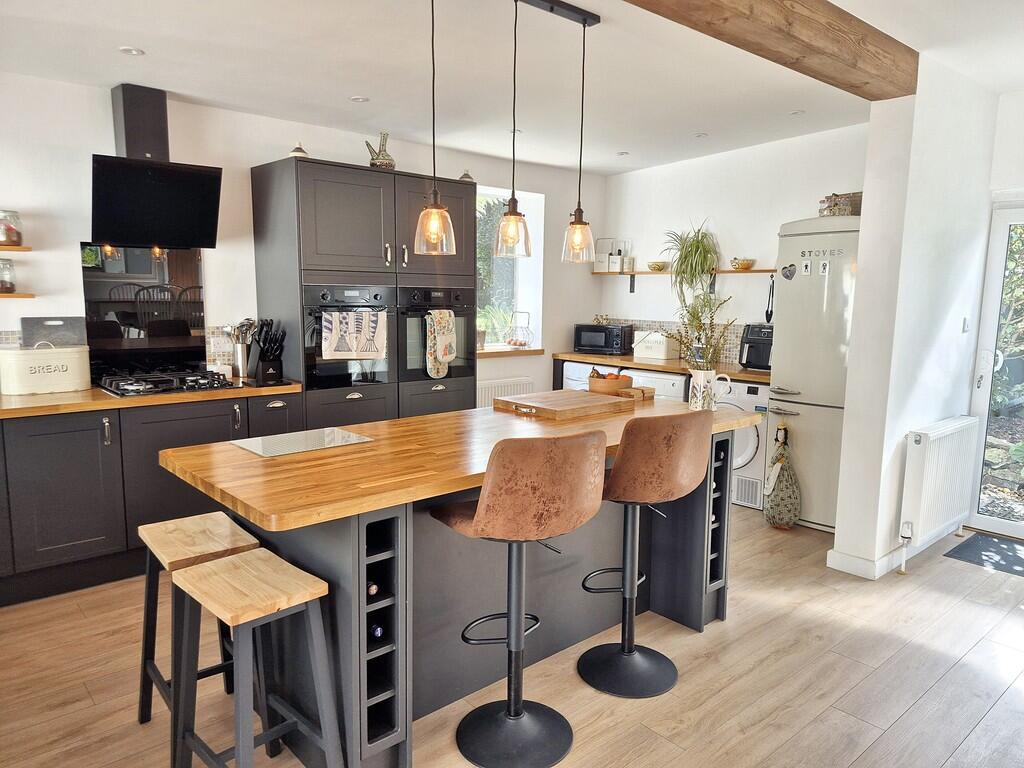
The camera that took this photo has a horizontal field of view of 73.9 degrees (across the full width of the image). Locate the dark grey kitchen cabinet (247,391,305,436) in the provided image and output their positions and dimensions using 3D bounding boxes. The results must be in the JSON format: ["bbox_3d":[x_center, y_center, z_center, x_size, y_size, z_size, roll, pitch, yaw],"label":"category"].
[{"bbox_3d":[-1.484,0.393,4.036,0.300,0.710,0.570,-5,9,-38],"label":"dark grey kitchen cabinet"}]

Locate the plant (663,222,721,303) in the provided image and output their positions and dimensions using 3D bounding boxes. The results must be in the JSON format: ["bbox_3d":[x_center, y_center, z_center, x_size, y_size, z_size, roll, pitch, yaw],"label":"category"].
[{"bbox_3d":[1.386,-0.932,5.297,0.360,0.610,0.420,-5,9,-38],"label":"plant"}]

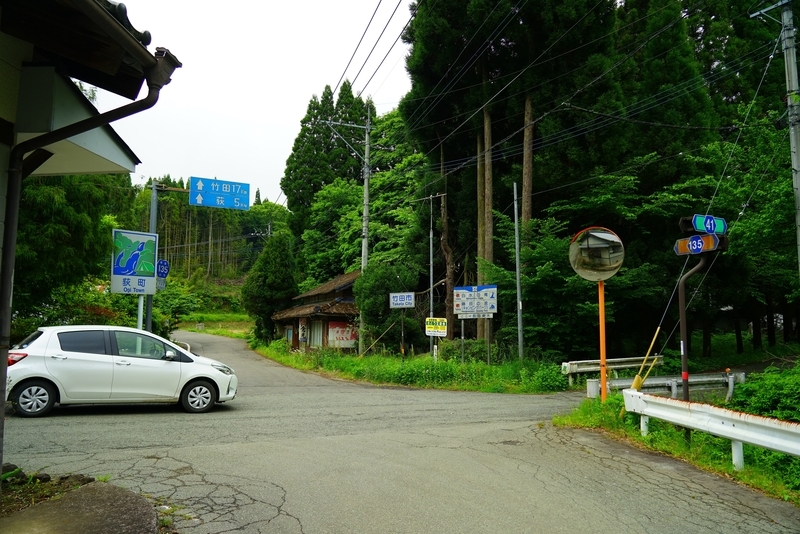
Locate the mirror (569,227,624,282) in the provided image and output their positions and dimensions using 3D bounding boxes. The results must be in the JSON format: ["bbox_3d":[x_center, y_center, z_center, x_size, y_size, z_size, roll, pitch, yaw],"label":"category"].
[{"bbox_3d":[3.683,-0.234,9.941,1.030,1.030,0.200,-3,1,34],"label":"mirror"}]

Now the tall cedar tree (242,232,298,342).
[{"bbox_3d":[-7.282,1.234,30.003,3.000,6.410,3.000,0,-5,0],"label":"tall cedar tree"}]

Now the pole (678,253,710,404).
[{"bbox_3d":[4.632,1.177,8.303,0.460,3.270,0.090,0,-5,0],"label":"pole"}]

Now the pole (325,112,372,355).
[{"bbox_3d":[-2.523,-1.697,24.661,2.400,11.500,0.400,2,-6,-22],"label":"pole"}]

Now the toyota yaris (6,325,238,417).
[{"bbox_3d":[-5.008,1.851,9.870,3.945,1.500,1.695,6,-7,-27],"label":"toyota yaris"}]

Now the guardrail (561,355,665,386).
[{"bbox_3d":[7.014,3.362,17.416,4.850,0.750,0.230,3,-6,-31],"label":"guardrail"}]

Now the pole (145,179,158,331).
[{"bbox_3d":[-7.393,0.213,15.840,0.160,5.730,0.160,0,-5,0],"label":"pole"}]

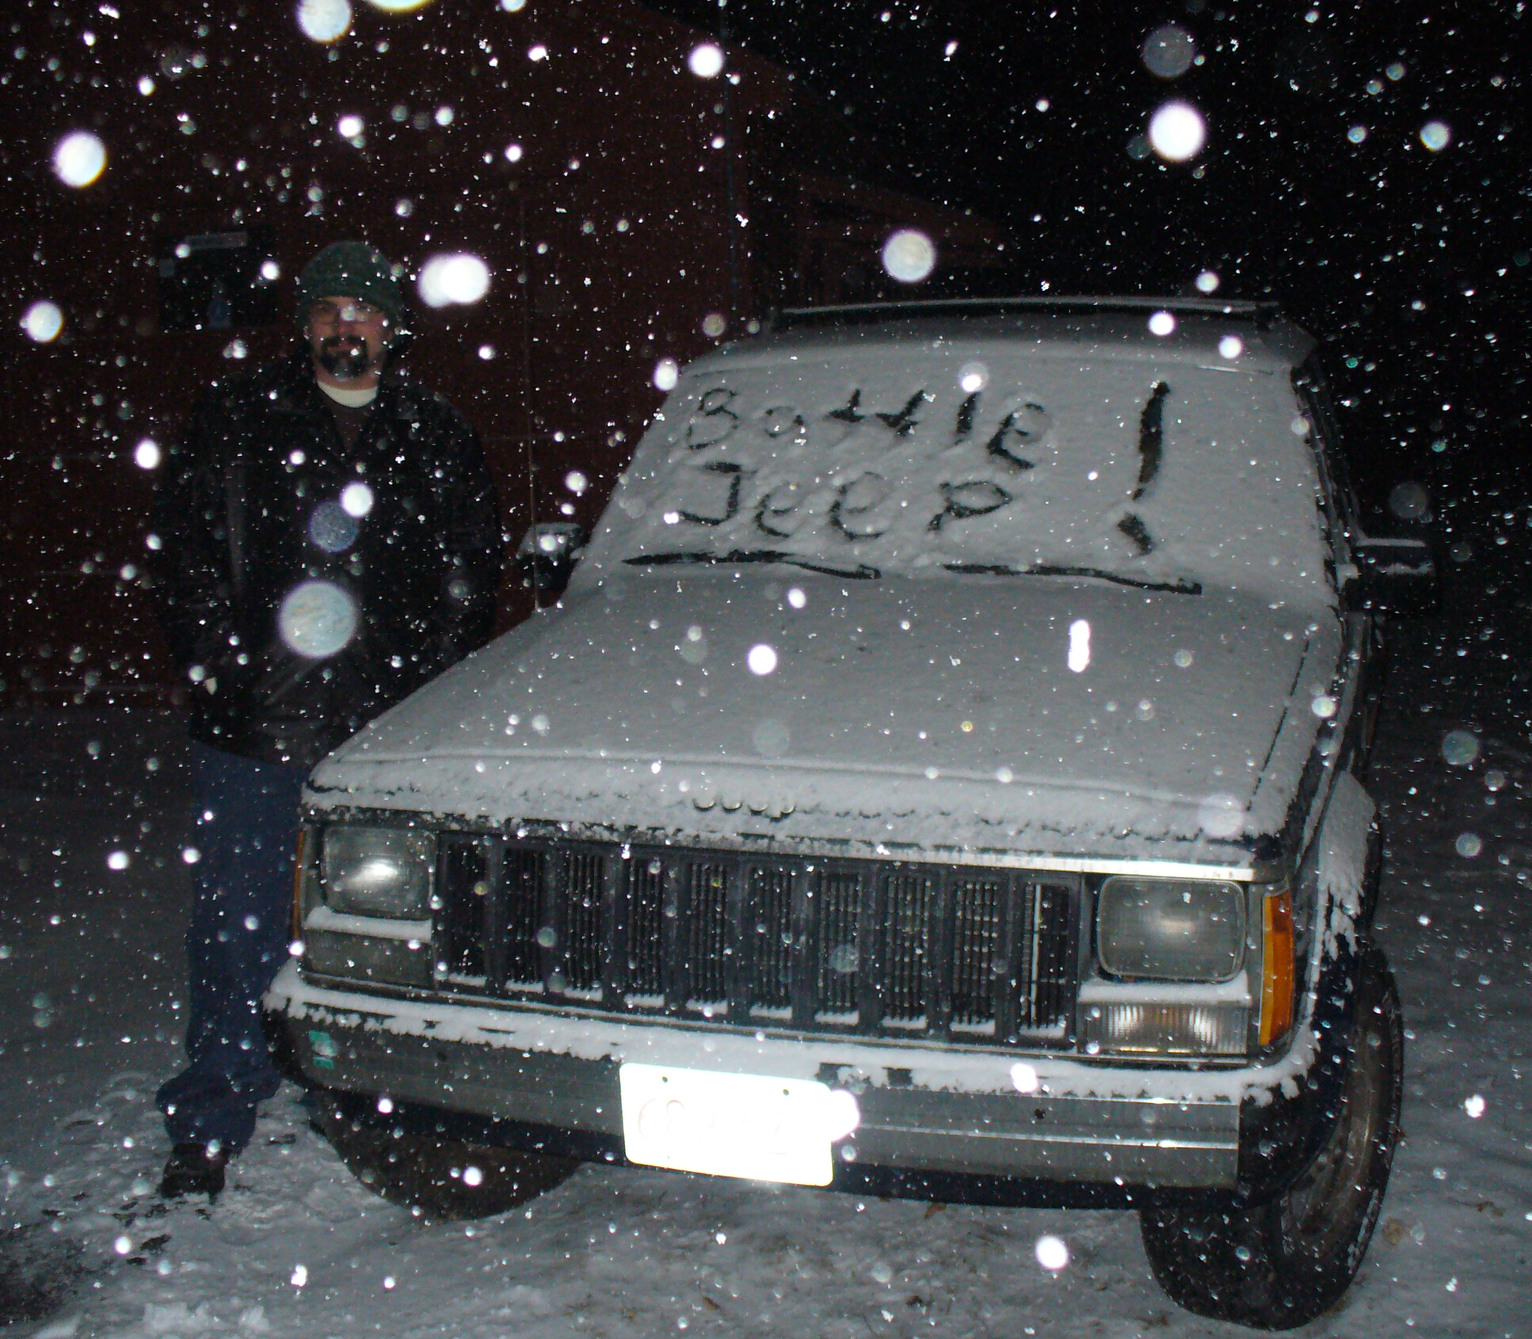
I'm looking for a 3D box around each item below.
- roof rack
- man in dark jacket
[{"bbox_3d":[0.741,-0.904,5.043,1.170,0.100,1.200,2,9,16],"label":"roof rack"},{"bbox_3d":[-0.860,0.085,3.820,0.660,1.850,0.400,-1,9,-6],"label":"man in dark jacket"}]

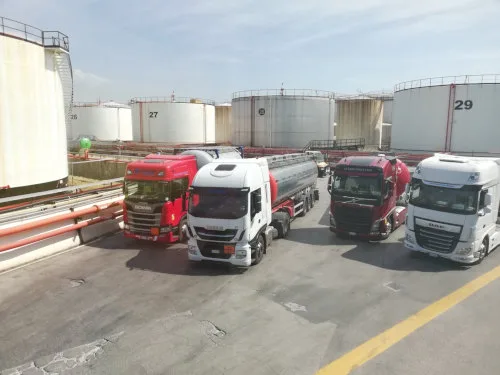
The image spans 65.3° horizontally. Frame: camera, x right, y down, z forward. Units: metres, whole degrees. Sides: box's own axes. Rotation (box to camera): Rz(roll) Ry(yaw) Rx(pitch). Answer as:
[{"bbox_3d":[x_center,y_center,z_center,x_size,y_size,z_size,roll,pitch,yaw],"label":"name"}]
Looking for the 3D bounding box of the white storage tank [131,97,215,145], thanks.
[{"bbox_3d":[-20.617,-17.939,106.704,22.469,11.296,22.469,-1,9,-11],"label":"white storage tank"}]

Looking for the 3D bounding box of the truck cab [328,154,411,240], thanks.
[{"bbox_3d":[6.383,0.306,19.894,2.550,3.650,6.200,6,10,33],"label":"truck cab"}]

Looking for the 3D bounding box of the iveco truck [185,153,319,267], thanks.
[{"bbox_3d":[1.119,0.139,20.114,2.550,3.850,14.200,3,9,18],"label":"iveco truck"}]

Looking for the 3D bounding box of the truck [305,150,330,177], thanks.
[{"bbox_3d":[7.726,-2.728,43.797,2.400,2.900,6.500,2,8,14],"label":"truck"}]

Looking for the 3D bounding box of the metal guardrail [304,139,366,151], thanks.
[{"bbox_3d":[13.702,-6.827,62.500,10.200,1.950,1.100,-1,8,-11],"label":"metal guardrail"}]

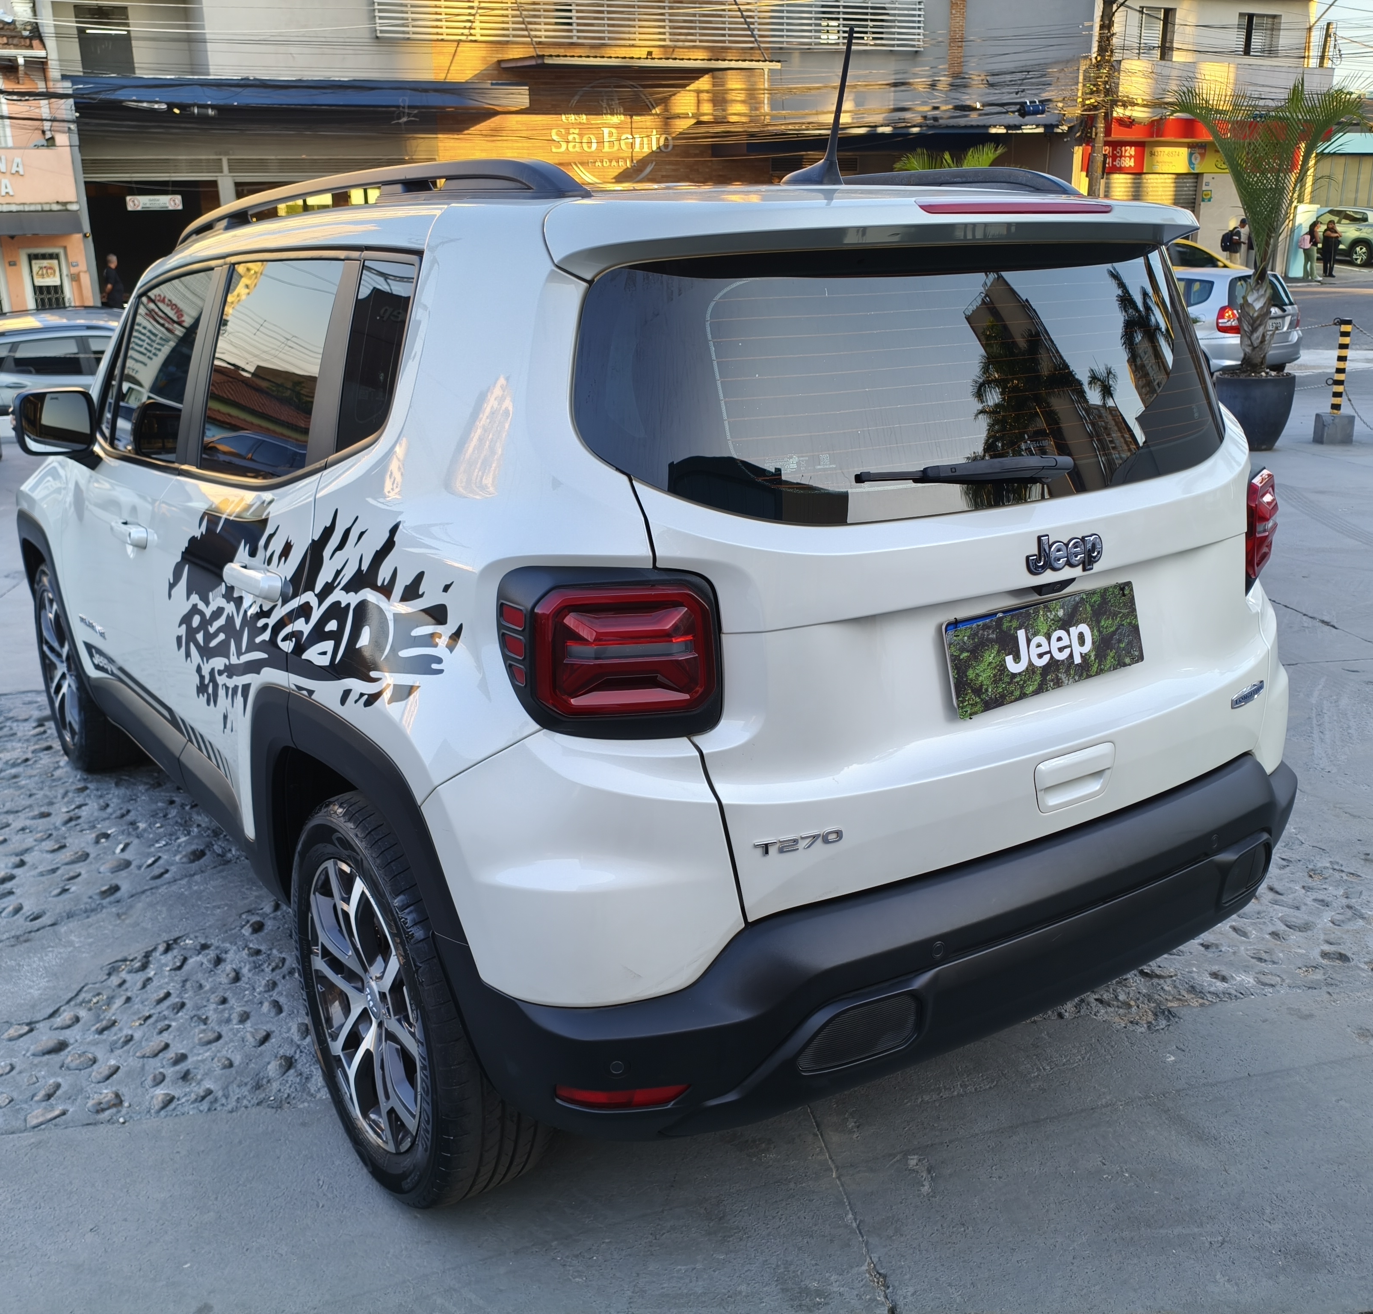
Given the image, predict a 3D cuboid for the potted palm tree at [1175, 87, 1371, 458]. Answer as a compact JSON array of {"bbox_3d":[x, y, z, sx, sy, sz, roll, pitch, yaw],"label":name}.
[{"bbox_3d":[4.739,-3.356,11.261,1.750,3.100,1.600,-1,18,0],"label":"potted palm tree"}]

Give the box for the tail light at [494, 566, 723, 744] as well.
[{"bbox_3d":[-0.089,-0.009,1.635,0.260,0.220,0.160,-6,11,-19],"label":"tail light"}]

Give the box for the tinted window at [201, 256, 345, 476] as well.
[{"bbox_3d":[-0.791,-0.531,2.455,0.055,0.390,0.650,-1,12,-36],"label":"tinted window"}]

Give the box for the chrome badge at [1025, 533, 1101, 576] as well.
[{"bbox_3d":[0.550,-0.151,1.920,0.160,0.061,0.016,-11,8,-34],"label":"chrome badge"}]

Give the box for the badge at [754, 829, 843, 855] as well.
[{"bbox_3d":[0.147,0.239,1.710,0.134,0.021,0.006,-8,20,-25],"label":"badge"}]

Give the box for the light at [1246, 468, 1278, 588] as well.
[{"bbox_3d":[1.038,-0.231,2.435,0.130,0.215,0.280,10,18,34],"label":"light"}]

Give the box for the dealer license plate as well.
[{"bbox_3d":[0.543,-0.016,1.963,0.400,0.130,0.012,-13,6,-32],"label":"dealer license plate"}]

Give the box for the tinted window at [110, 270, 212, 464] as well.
[{"bbox_3d":[-1.240,-0.683,3.075,0.030,0.430,0.660,6,9,-37],"label":"tinted window"}]

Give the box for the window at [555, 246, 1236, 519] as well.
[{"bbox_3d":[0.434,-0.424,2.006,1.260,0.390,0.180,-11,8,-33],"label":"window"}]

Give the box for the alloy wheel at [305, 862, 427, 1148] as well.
[{"bbox_3d":[-0.467,0.563,2.236,0.190,0.490,0.490,-11,18,-34],"label":"alloy wheel"}]

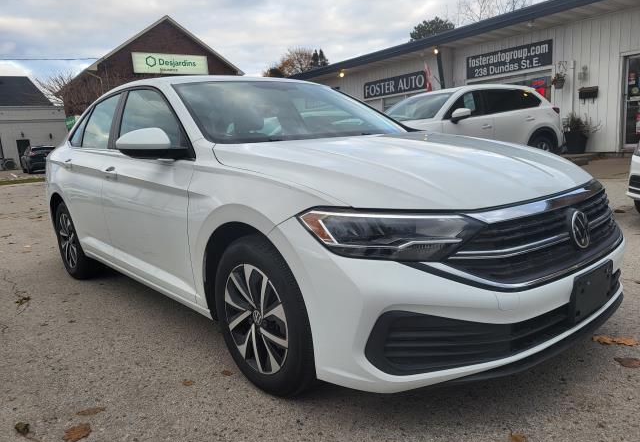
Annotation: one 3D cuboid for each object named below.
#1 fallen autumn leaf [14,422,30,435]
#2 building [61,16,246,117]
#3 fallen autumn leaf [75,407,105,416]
[{"bbox_3d":[-1.089,0.766,1.758,0.062,0.028,0.060,-9,11,-31],"label":"fallen autumn leaf"},{"bbox_3d":[-10.515,-7.085,28.545,7.800,7.300,11.600,-11,12,-34],"label":"building"},{"bbox_3d":[-0.889,0.741,1.869,0.090,0.015,0.055,-2,10,12],"label":"fallen autumn leaf"}]

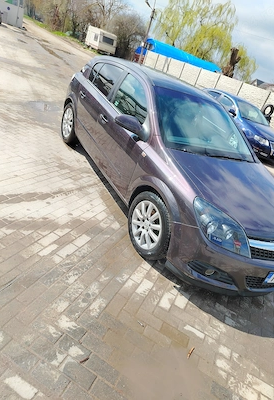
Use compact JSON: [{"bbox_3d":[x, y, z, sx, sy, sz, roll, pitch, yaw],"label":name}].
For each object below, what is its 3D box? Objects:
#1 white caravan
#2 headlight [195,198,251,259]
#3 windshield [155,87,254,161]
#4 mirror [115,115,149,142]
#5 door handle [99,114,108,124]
[{"bbox_3d":[-4.274,-18.834,33.081,2.100,2.280,3.900,0,33,-34],"label":"white caravan"},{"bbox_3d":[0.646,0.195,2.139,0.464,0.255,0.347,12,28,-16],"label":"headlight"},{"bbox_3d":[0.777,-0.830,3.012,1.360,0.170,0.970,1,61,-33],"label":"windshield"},{"bbox_3d":[-0.042,-0.703,2.609,0.235,0.180,0.260,1,33,-33],"label":"mirror"},{"bbox_3d":[-0.384,-0.930,3.208,0.055,0.060,0.220,1,33,-33],"label":"door handle"}]

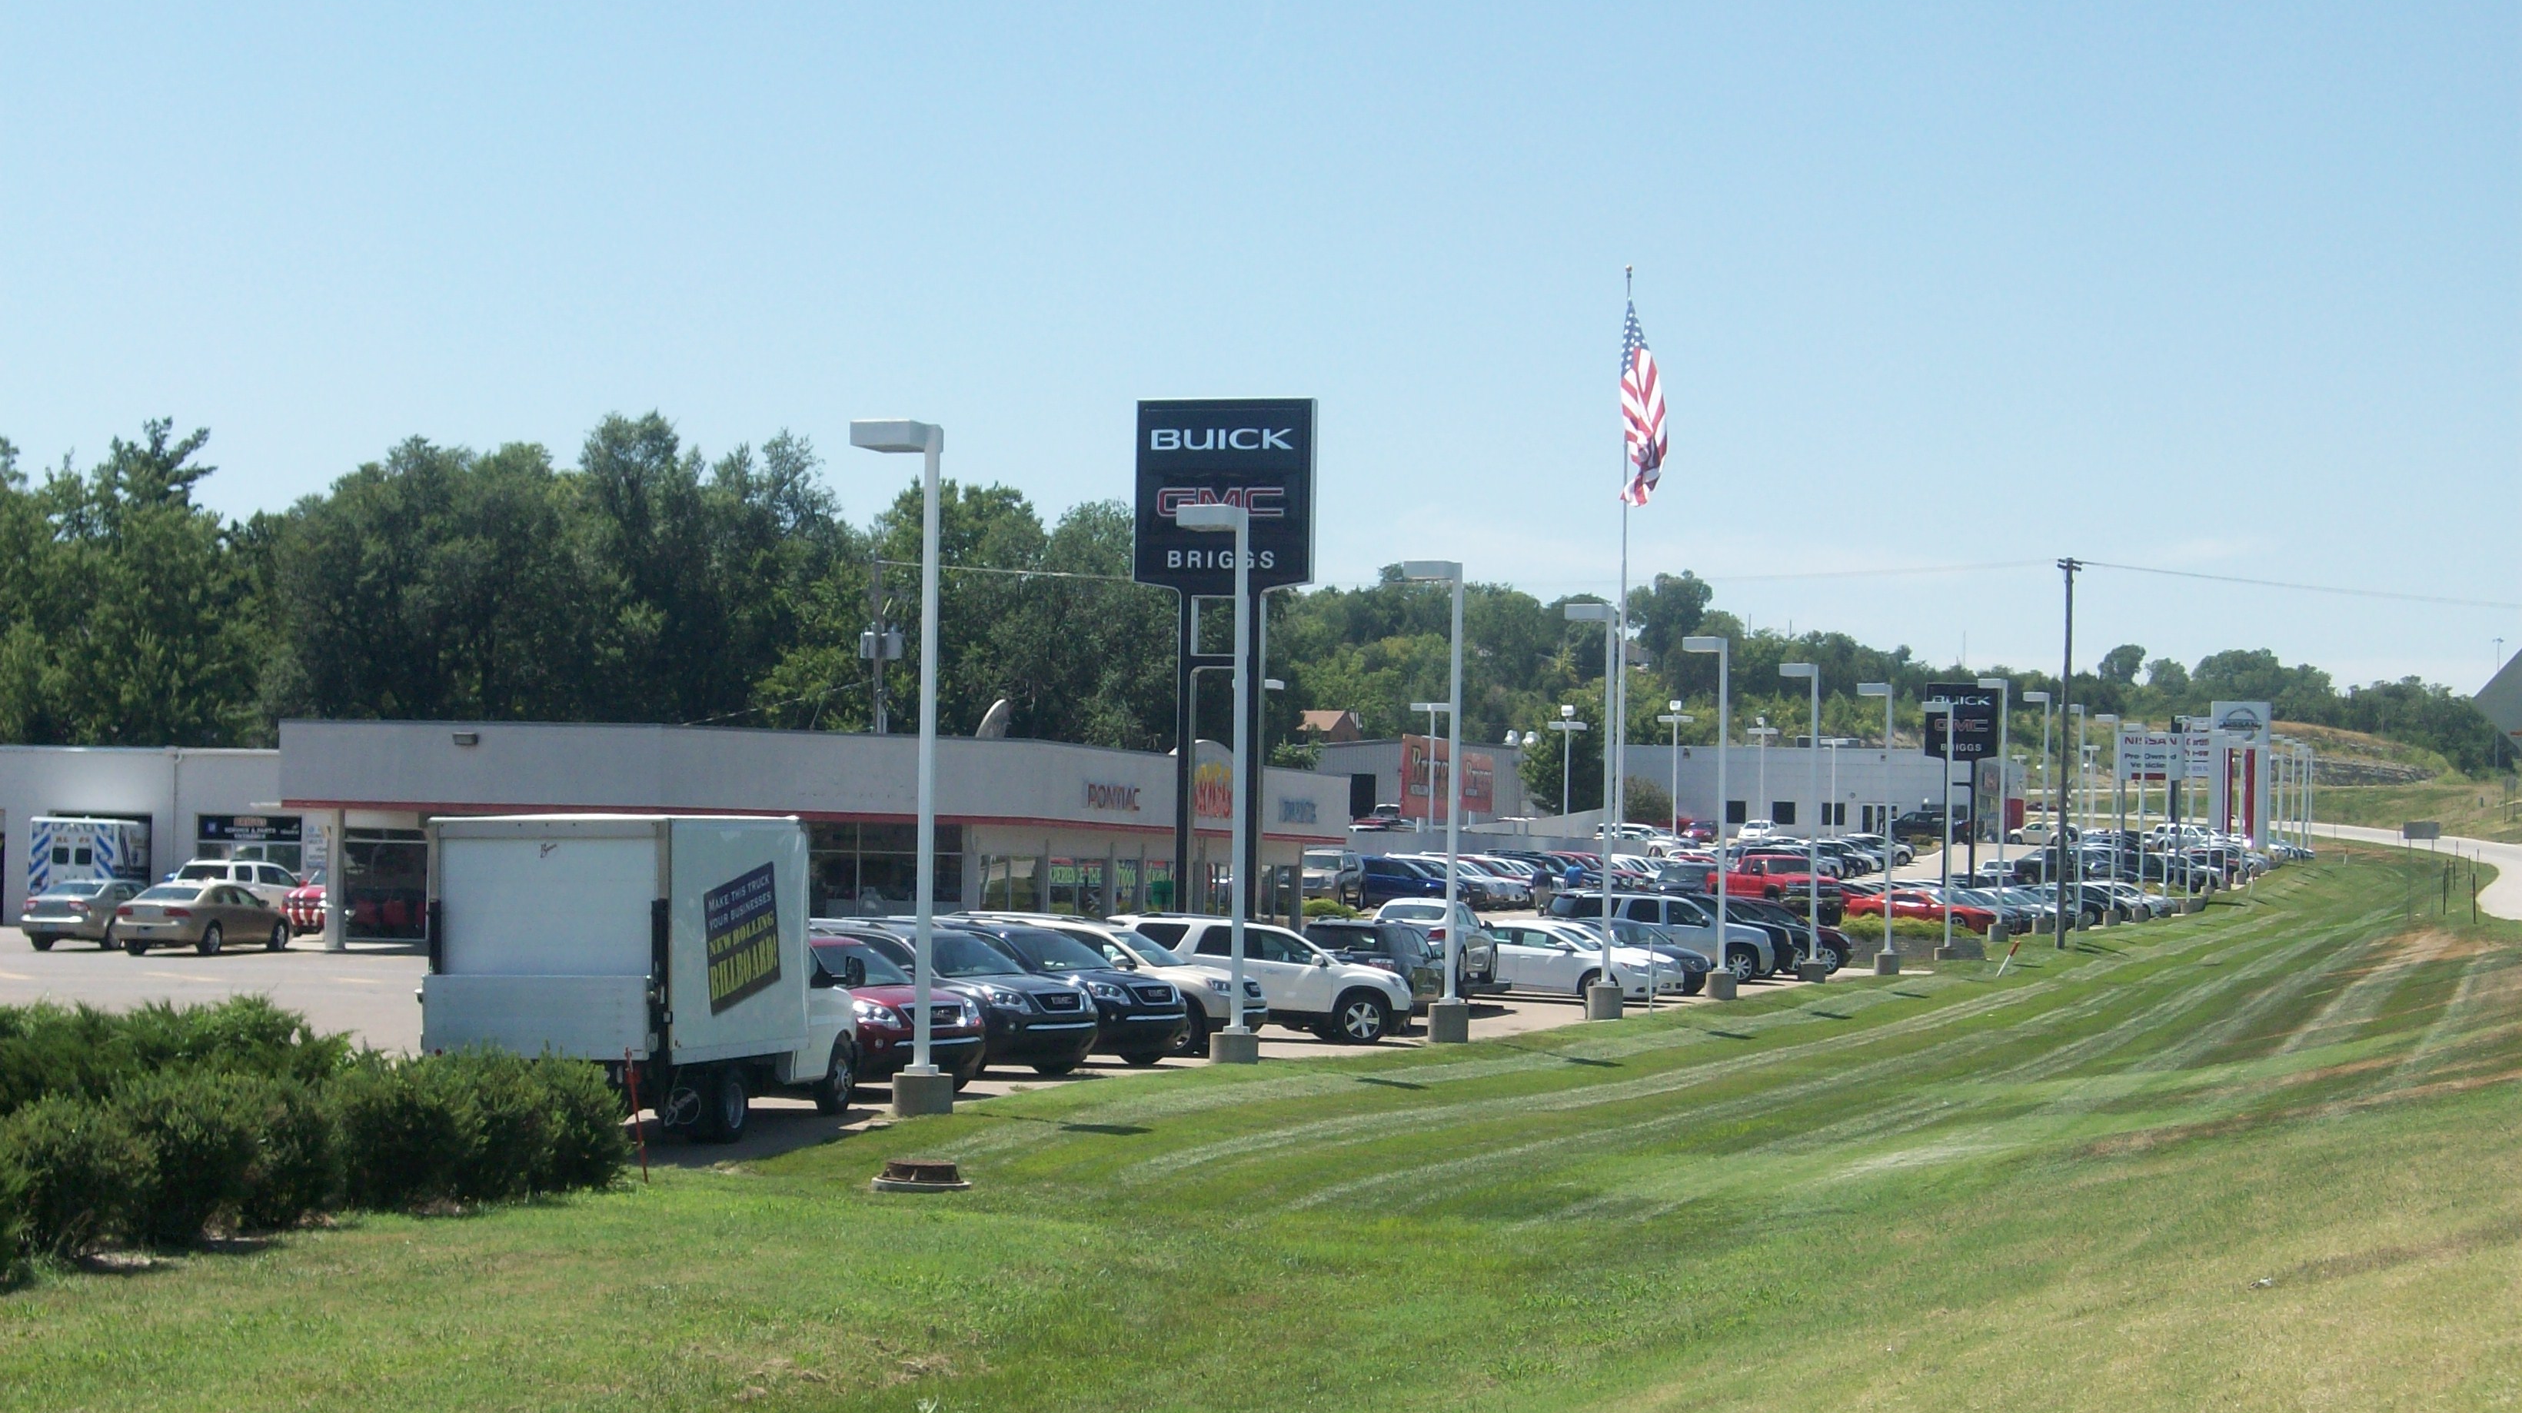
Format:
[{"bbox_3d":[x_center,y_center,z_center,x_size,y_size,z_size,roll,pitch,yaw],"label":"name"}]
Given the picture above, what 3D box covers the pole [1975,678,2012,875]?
[{"bbox_3d":[22.681,3.144,149.100,1.000,8.100,0.450,0,-2,15],"label":"pole"}]

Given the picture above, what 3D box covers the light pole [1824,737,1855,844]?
[{"bbox_3d":[35.906,5.355,300.099,1.800,6.750,0.500,1,-2,0],"label":"light pole"}]

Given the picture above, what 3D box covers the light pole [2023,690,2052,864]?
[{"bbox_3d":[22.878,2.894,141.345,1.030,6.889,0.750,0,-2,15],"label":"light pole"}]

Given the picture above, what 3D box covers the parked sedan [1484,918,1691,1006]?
[{"bbox_3d":[5.241,4.972,93.700,4.950,1.490,1.850,0,-2,14],"label":"parked sedan"}]

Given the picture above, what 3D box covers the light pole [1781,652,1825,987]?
[{"bbox_3d":[11.982,2.575,106.685,1.130,7.070,0.610,0,-2,15],"label":"light pole"}]

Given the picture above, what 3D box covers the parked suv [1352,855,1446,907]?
[{"bbox_3d":[4.293,6.071,165.000,4.800,1.760,1.900,0,-2,20],"label":"parked suv"}]

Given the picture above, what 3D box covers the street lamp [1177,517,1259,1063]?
[{"bbox_3d":[-0.515,0.971,60.930,1.130,7.070,0.610,0,-2,15],"label":"street lamp"}]

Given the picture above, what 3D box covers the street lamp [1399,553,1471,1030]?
[{"bbox_3d":[2.707,1.412,71.896,1.030,7.212,0.750,0,-2,15],"label":"street lamp"}]

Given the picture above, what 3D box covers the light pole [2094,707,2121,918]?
[{"bbox_3d":[28.460,3.834,162.192,1.130,7.070,0.610,0,-2,15],"label":"light pole"}]

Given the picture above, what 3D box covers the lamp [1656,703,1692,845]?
[{"bbox_3d":[20.671,3.639,240.000,1.800,7.800,0.500,1,-2,5],"label":"lamp"}]

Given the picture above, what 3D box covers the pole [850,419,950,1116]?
[{"bbox_3d":[-3.586,0.631,48.996,1.030,7.099,0.750,0,-2,15],"label":"pole"}]

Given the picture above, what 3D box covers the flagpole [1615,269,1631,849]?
[{"bbox_3d":[15.116,-6.202,200.356,0.300,24.300,0.300,1,-2,0],"label":"flagpole"}]

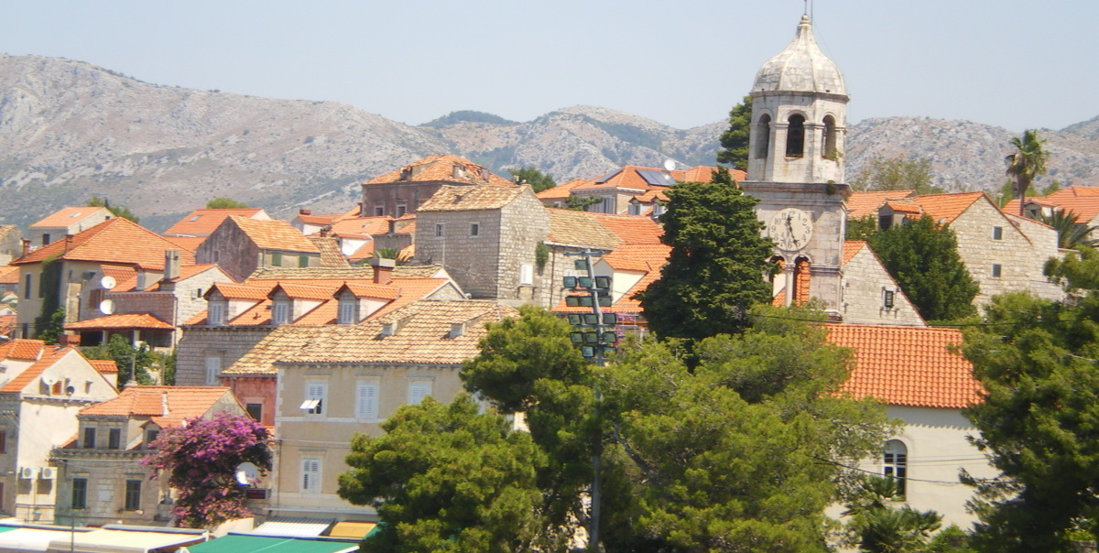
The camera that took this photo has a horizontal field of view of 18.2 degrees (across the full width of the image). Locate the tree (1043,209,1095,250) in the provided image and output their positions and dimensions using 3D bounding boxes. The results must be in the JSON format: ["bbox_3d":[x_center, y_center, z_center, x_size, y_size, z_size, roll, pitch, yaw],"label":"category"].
[{"bbox_3d":[33.242,-2.343,219.872,3.900,4.200,3.900,3,-4,0],"label":"tree"}]

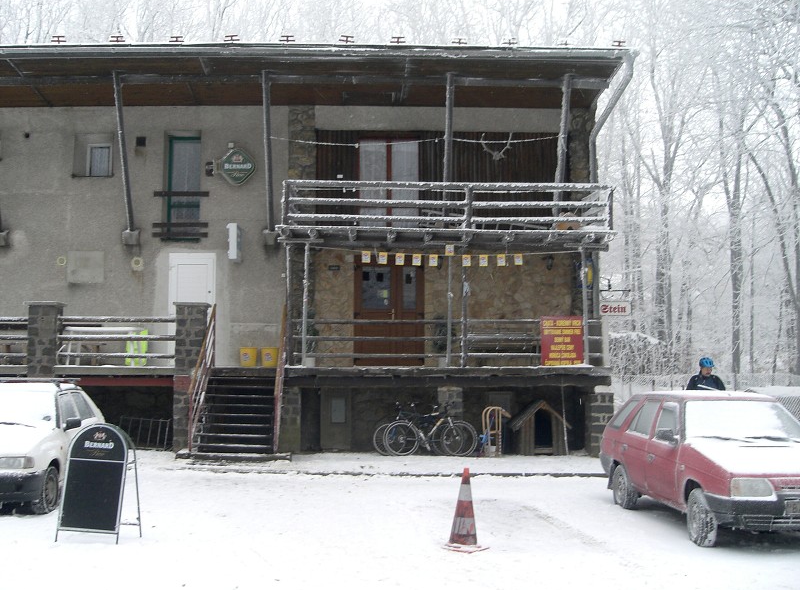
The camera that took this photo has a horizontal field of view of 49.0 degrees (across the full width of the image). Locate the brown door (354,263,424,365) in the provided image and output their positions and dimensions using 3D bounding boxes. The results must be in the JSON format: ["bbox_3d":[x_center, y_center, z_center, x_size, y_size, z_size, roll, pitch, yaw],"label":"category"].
[{"bbox_3d":[-0.207,0.326,17.317,1.394,2.200,0.120,0,-5,0],"label":"brown door"}]

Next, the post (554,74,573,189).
[{"bbox_3d":[3.337,-2.926,18.090,0.150,3.166,0.150,0,19,-2],"label":"post"}]

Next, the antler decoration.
[{"bbox_3d":[2.050,-3.128,18.560,0.687,0.582,0.280,0,-5,-2],"label":"antler decoration"}]

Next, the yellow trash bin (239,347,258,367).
[{"bbox_3d":[-2.931,1.210,17.009,0.336,0.379,0.336,0,-5,0],"label":"yellow trash bin"}]

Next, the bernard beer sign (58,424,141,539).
[{"bbox_3d":[-3.025,1.885,8.886,0.660,1.149,0.430,-1,-5,14],"label":"bernard beer sign"}]

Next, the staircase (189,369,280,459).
[{"bbox_3d":[-2.920,2.167,16.070,1.547,1.600,1.700,0,-5,-1],"label":"staircase"}]

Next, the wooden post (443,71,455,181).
[{"bbox_3d":[0.977,-2.906,17.938,0.135,3.151,0.135,0,19,-2],"label":"wooden post"}]

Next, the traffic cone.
[{"bbox_3d":[0.622,2.004,8.272,0.340,0.760,0.340,-5,-7,45],"label":"traffic cone"}]

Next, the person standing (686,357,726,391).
[{"bbox_3d":[4.387,1.824,12.486,0.530,1.872,0.400,-1,-5,7],"label":"person standing"}]

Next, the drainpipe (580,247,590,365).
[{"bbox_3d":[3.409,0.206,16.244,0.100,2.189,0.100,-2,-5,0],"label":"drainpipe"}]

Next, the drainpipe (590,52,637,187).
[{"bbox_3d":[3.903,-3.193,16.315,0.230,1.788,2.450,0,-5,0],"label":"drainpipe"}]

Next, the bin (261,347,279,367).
[{"bbox_3d":[-2.518,1.210,17.009,0.330,0.379,0.330,0,-5,0],"label":"bin"}]

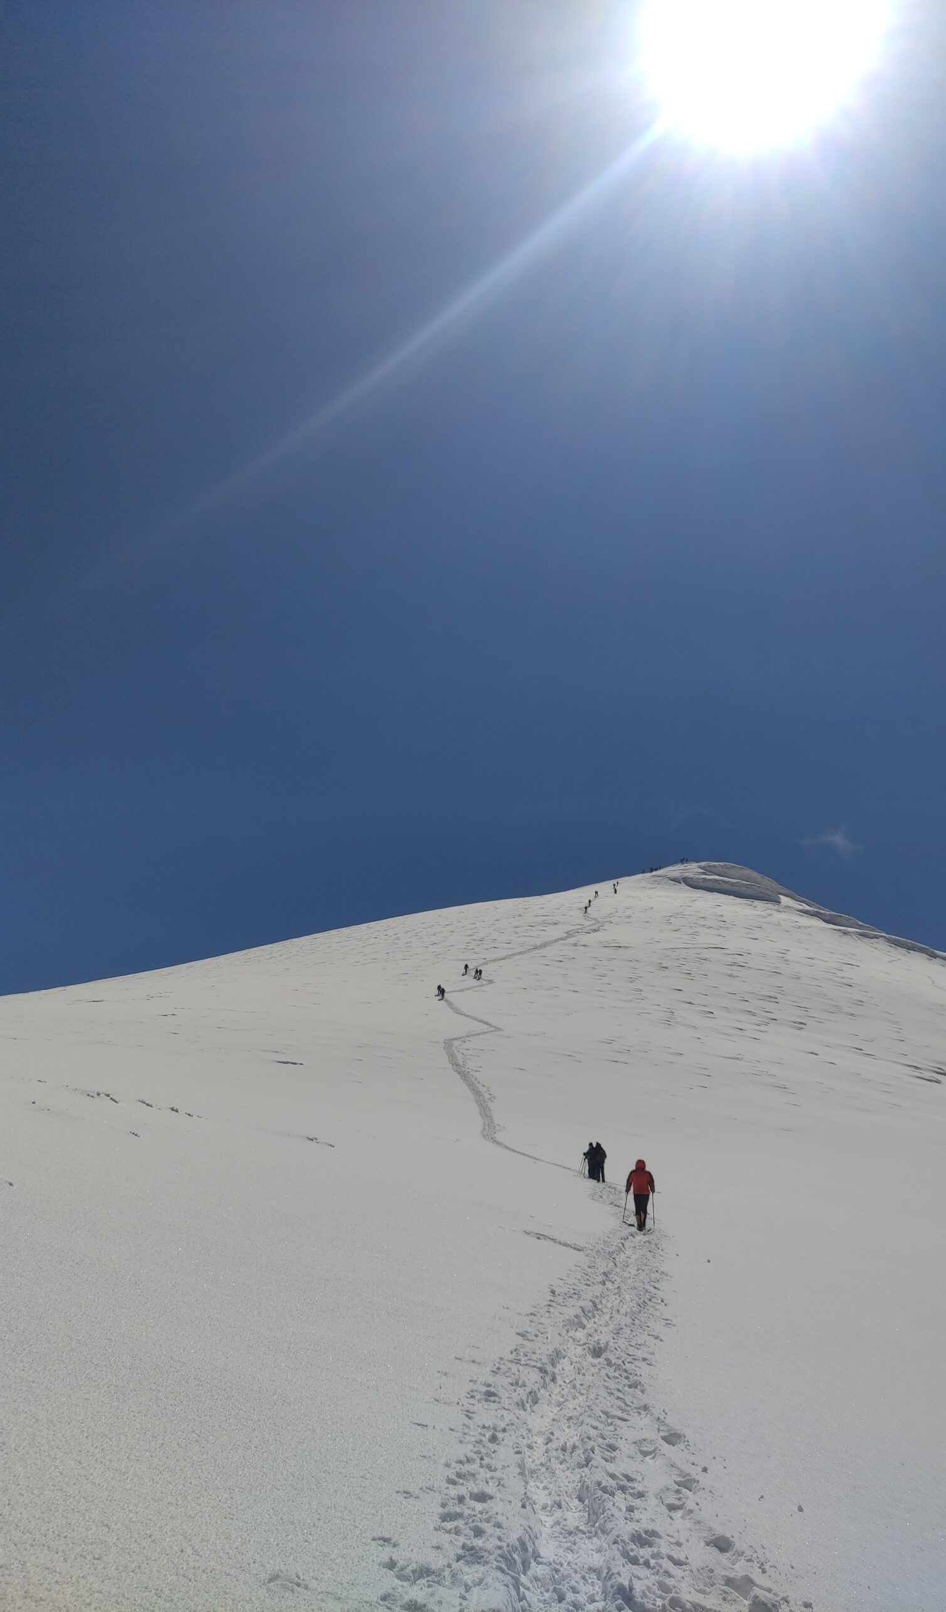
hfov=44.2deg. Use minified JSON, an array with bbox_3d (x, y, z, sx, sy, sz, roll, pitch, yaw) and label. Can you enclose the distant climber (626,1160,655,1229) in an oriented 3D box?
[{"bbox_3d":[4.277,9.931,29.700,0.760,1.760,0.520,-2,-18,4],"label":"distant climber"}]

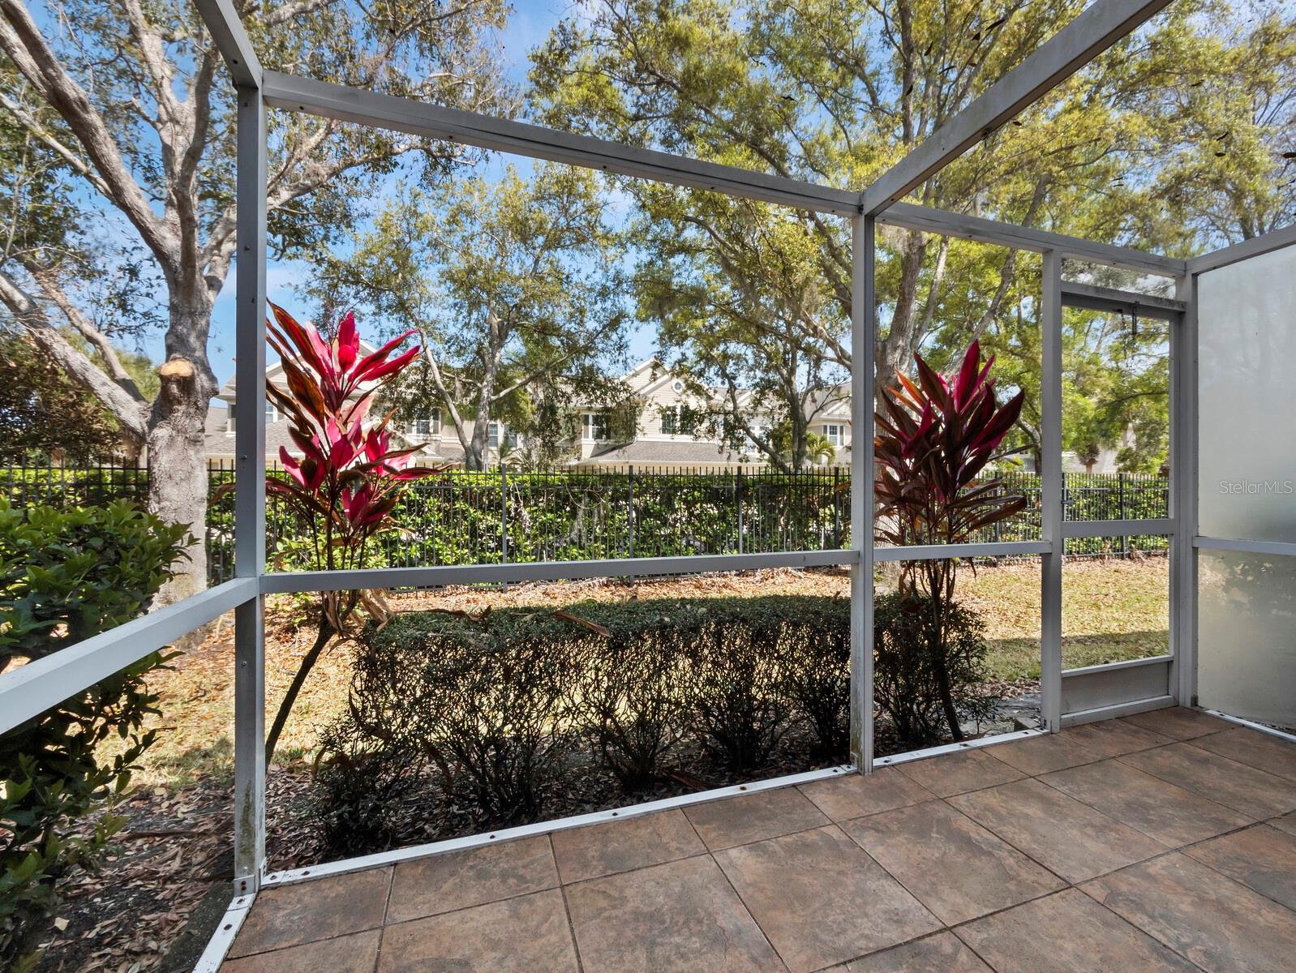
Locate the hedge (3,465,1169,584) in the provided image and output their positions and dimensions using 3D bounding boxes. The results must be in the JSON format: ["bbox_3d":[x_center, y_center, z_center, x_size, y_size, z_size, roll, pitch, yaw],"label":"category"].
[{"bbox_3d":[2.200,0.640,9.250,20.000,1.750,1.000,0,0,-17],"label":"hedge"}]

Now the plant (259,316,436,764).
[{"bbox_3d":[-1.360,0.250,2.280,0.860,2.050,0.820,0,0,-17],"label":"plant"}]

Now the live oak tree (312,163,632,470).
[{"bbox_3d":[-4.548,-3.350,13.500,8.209,9.901,7.600,0,0,0],"label":"live oak tree"}]

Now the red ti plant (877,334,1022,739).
[{"bbox_3d":[1.490,0.260,2.660,0.870,1.980,0.820,0,0,-17],"label":"red ti plant"}]

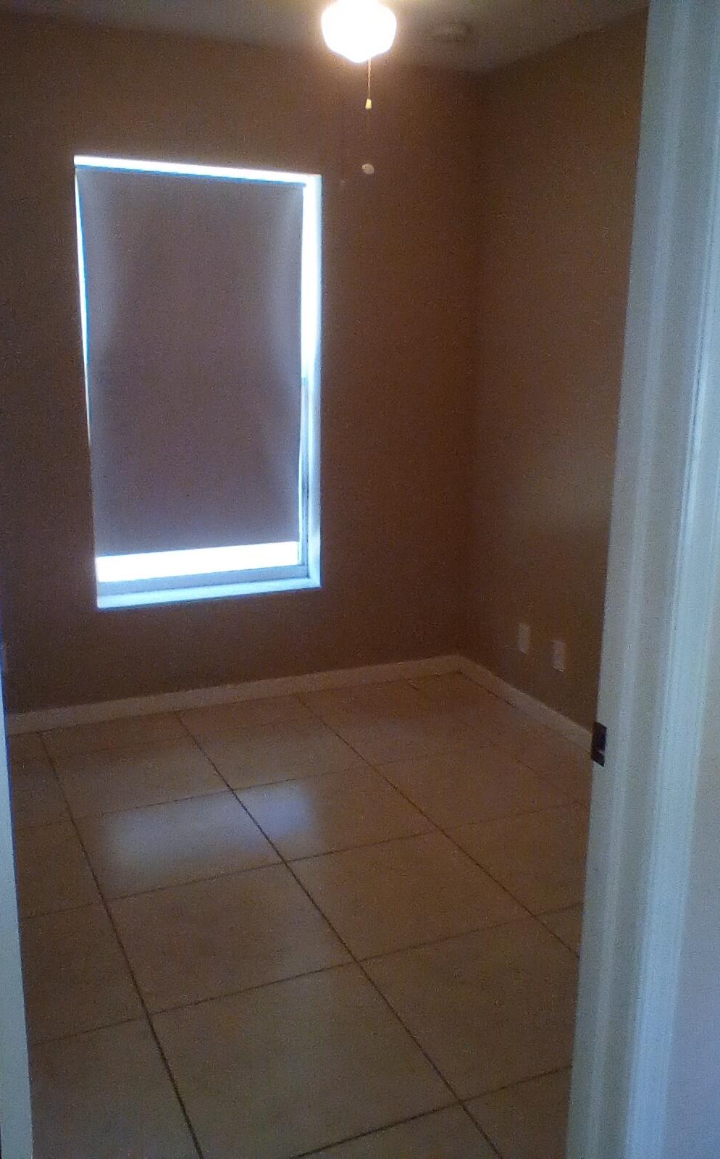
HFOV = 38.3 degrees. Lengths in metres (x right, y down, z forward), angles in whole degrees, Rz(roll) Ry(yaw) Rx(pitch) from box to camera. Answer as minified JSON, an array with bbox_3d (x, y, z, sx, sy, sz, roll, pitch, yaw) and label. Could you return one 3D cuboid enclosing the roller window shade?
[{"bbox_3d":[-0.593,-0.782,3.874,0.840,1.375,0.050,-6,15,-23],"label":"roller window shade"}]

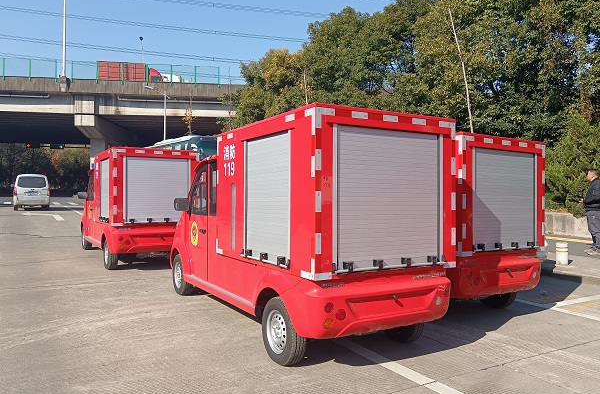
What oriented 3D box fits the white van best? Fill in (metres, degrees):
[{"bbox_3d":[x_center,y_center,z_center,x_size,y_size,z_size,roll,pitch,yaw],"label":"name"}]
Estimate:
[{"bbox_3d":[-15.050,-0.240,26.300,1.700,1.900,4.500,0,0,-29],"label":"white van"}]

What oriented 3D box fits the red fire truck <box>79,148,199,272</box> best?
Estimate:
[{"bbox_3d":[-3.470,0.210,9.616,1.450,2.040,4.360,0,0,-31],"label":"red fire truck"}]

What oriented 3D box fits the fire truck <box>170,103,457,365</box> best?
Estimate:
[{"bbox_3d":[-0.304,0.351,5.481,1.450,2.040,4.360,0,0,-30],"label":"fire truck"}]

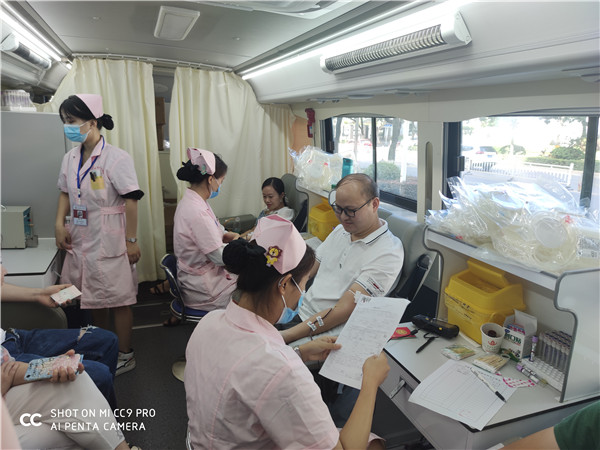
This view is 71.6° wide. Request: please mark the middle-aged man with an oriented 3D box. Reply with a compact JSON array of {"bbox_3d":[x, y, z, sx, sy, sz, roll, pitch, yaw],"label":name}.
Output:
[{"bbox_3d":[0.054,0.493,1.650,0.530,1.280,0.820,13,16,36],"label":"middle-aged man"}]

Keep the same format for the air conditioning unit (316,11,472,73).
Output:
[{"bbox_3d":[0.302,-0.670,1.621,0.055,0.097,0.913,-42,25,-7],"label":"air conditioning unit"}]

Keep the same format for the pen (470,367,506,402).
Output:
[{"bbox_3d":[0.561,0.476,1.244,0.011,0.011,0.172,1,13,-11],"label":"pen"}]

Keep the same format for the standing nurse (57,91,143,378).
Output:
[{"bbox_3d":[-1.113,0.107,2.316,0.490,1.600,0.330,11,15,31],"label":"standing nurse"}]

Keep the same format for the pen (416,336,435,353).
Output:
[{"bbox_3d":[0.442,0.420,1.457,0.011,0.011,0.149,14,17,38],"label":"pen"}]

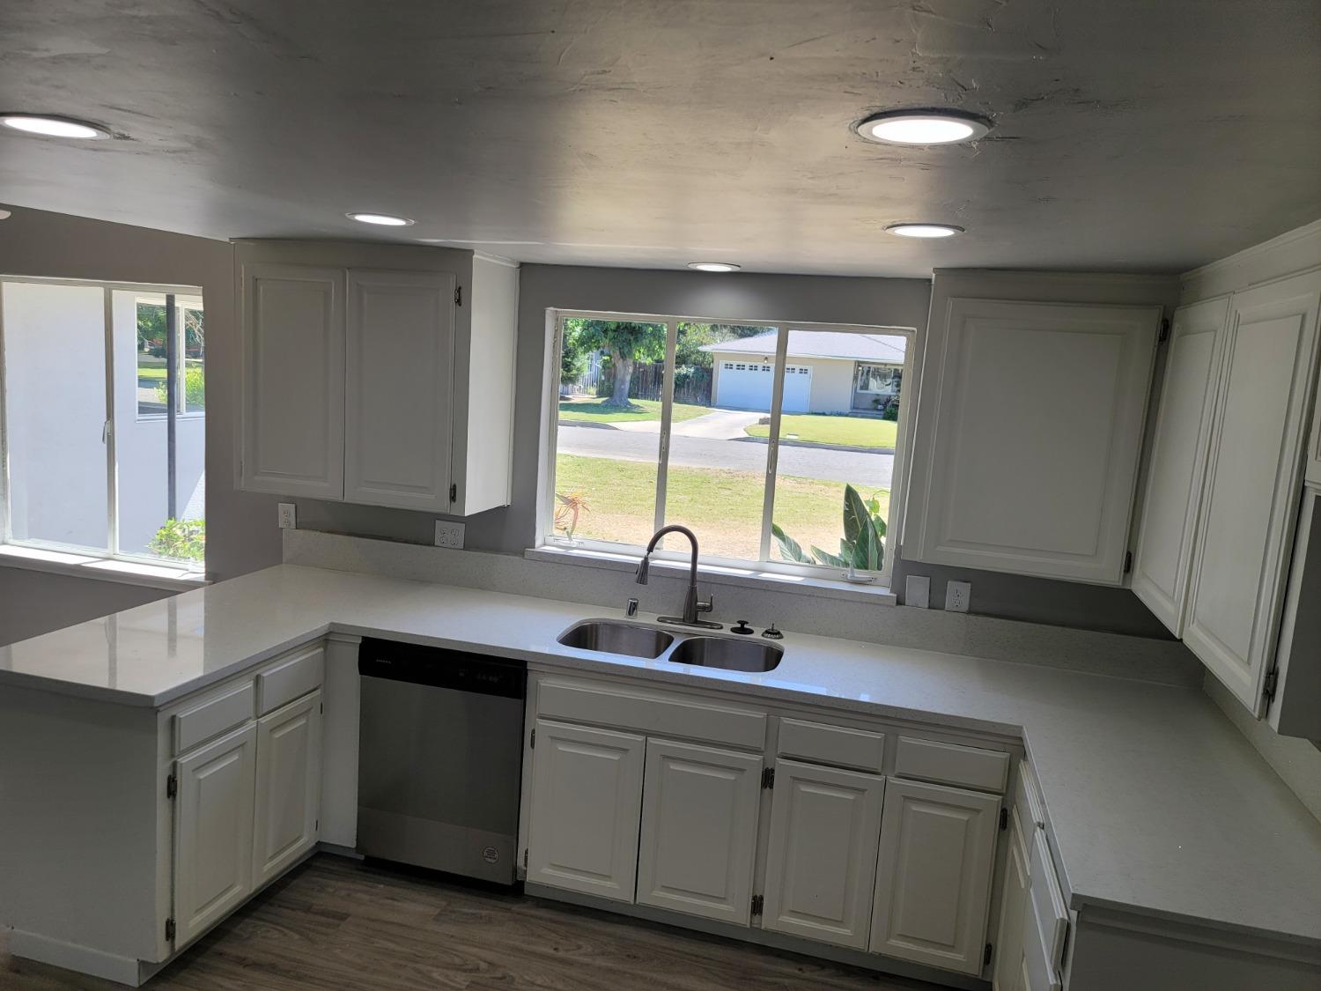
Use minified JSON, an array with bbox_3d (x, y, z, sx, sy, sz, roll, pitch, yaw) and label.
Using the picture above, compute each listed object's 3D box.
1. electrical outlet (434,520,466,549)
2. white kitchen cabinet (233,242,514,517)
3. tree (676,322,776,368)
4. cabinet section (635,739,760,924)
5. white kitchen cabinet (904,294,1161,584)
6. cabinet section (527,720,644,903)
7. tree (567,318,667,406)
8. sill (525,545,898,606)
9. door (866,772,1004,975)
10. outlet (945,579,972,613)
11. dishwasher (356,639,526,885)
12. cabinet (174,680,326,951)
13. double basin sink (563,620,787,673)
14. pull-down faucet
[{"bbox_3d":[-0.862,0.163,3.892,0.129,0.111,0.010,6,8,15],"label":"electrical outlet"},{"bbox_3d":[-1.129,-0.460,3.715,1.006,0.950,0.349,6,8,15],"label":"white kitchen cabinet"},{"bbox_3d":[2.913,-8.072,51.287,6.500,5.500,5.500,6,8,15],"label":"tree"},{"bbox_3d":[0.124,1.067,3.040,0.374,0.568,0.030,6,8,15],"label":"cabinet section"},{"bbox_3d":[1.190,-0.189,3.095,0.705,0.874,0.349,6,8,15],"label":"white kitchen cabinet"},{"bbox_3d":[-0.242,1.030,3.135,0.374,0.568,0.030,6,8,15],"label":"cabinet section"},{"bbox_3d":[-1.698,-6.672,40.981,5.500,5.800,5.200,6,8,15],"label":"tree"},{"bbox_3d":[0.170,0.298,3.653,1.438,0.045,0.143,6,8,15],"label":"sill"},{"bbox_3d":[0.820,1.137,2.857,0.328,0.568,0.025,6,8,15],"label":"door"},{"bbox_3d":[1.056,0.360,3.376,0.077,0.111,0.010,6,8,15],"label":"outlet"},{"bbox_3d":[-0.678,0.888,3.538,0.604,0.821,0.602,6,8,15],"label":"dishwasher"},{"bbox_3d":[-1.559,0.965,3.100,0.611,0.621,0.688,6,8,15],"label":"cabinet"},{"bbox_3d":[0.042,0.616,3.312,0.760,0.205,0.411,6,8,15],"label":"double basin sink"},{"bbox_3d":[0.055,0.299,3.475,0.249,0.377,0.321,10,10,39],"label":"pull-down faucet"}]

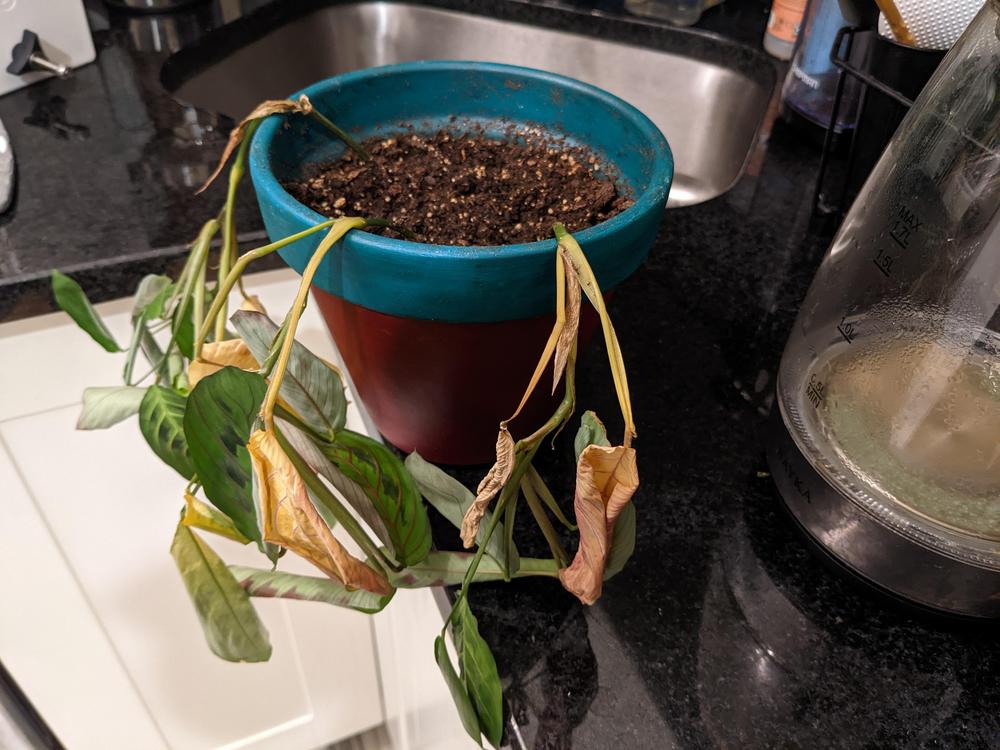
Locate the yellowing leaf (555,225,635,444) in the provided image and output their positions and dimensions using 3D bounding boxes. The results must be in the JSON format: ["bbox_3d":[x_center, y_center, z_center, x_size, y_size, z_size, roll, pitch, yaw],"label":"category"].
[{"bbox_3d":[0.029,-0.015,0.259,0.022,0.047,0.066,-6,43,-11],"label":"yellowing leaf"}]

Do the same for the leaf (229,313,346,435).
[{"bbox_3d":[-0.095,-0.001,0.359,0.026,0.066,0.012,-37,14,-12],"label":"leaf"}]

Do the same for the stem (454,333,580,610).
[{"bbox_3d":[0.003,0.040,0.281,0.044,0.129,0.020,-10,44,-15],"label":"stem"}]

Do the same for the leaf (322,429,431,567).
[{"bbox_3d":[-0.057,0.058,0.363,0.028,0.073,0.013,-29,17,-12],"label":"leaf"}]

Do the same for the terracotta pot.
[{"bbox_3d":[-0.019,-0.044,0.393,0.179,0.156,0.179,2,42,-2],"label":"terracotta pot"}]

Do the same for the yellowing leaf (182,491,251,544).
[{"bbox_3d":[-0.119,0.061,0.329,0.031,0.030,0.017,6,42,2],"label":"yellowing leaf"}]

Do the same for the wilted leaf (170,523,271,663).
[{"bbox_3d":[-0.139,0.109,0.389,0.026,0.086,0.012,-25,31,-24],"label":"wilted leaf"}]

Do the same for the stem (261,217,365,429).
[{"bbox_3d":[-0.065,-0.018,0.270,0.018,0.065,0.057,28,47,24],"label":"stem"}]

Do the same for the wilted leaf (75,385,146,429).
[{"bbox_3d":[-0.174,0.014,0.351,0.037,0.021,0.017,-8,43,-13],"label":"wilted leaf"}]

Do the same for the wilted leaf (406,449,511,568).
[{"bbox_3d":[-0.020,0.065,0.377,0.021,0.012,0.076,-29,59,-31],"label":"wilted leaf"}]

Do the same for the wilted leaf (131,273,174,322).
[{"bbox_3d":[-0.177,-0.039,0.396,0.018,0.024,0.014,13,14,-25],"label":"wilted leaf"}]

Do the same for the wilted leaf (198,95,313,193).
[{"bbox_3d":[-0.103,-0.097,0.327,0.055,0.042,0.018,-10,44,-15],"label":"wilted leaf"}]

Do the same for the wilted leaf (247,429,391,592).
[{"bbox_3d":[-0.066,0.053,0.285,0.059,0.072,0.023,19,44,15],"label":"wilted leaf"}]

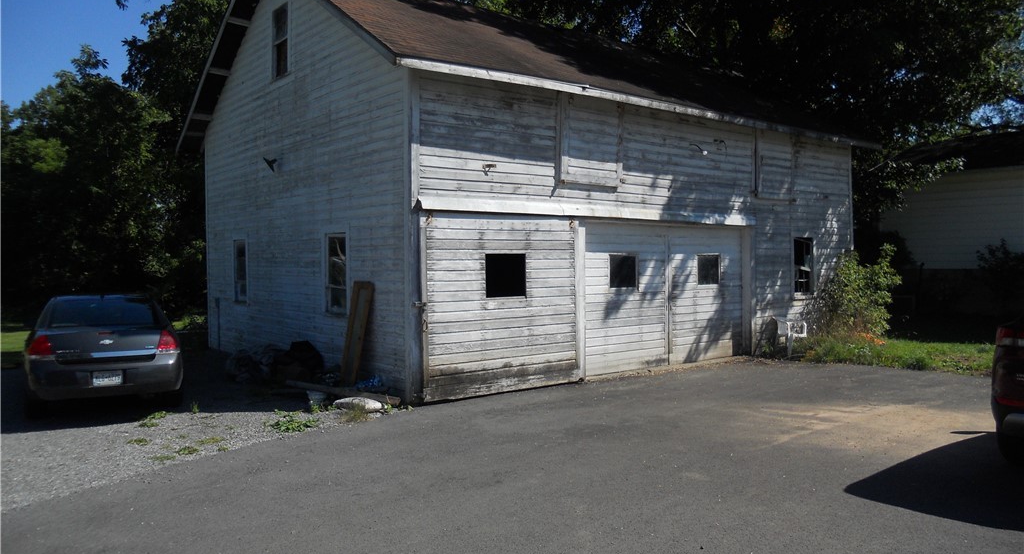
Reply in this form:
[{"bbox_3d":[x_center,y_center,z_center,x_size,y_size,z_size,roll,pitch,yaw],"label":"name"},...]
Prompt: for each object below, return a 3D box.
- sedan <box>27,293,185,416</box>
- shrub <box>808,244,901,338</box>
[{"bbox_3d":[-5.930,1.010,11.570,1.860,1.490,5.080,-1,1,-28],"label":"sedan"},{"bbox_3d":[6.861,0.290,16.000,1.750,1.930,1.550,0,1,23],"label":"shrub"}]

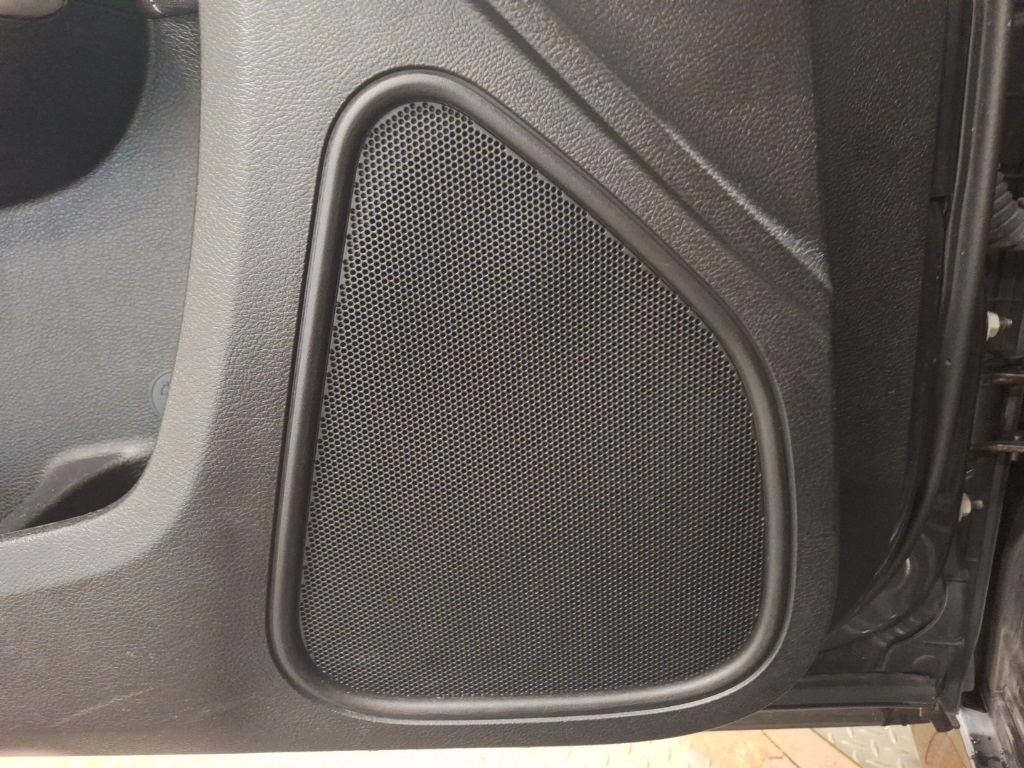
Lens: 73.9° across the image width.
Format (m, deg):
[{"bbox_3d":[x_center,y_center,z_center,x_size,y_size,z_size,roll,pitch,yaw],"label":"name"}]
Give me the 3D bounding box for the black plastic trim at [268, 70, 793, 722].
[{"bbox_3d":[0.007,0.025,0.317,0.263,0.317,0.030,-1,15,0],"label":"black plastic trim"}]

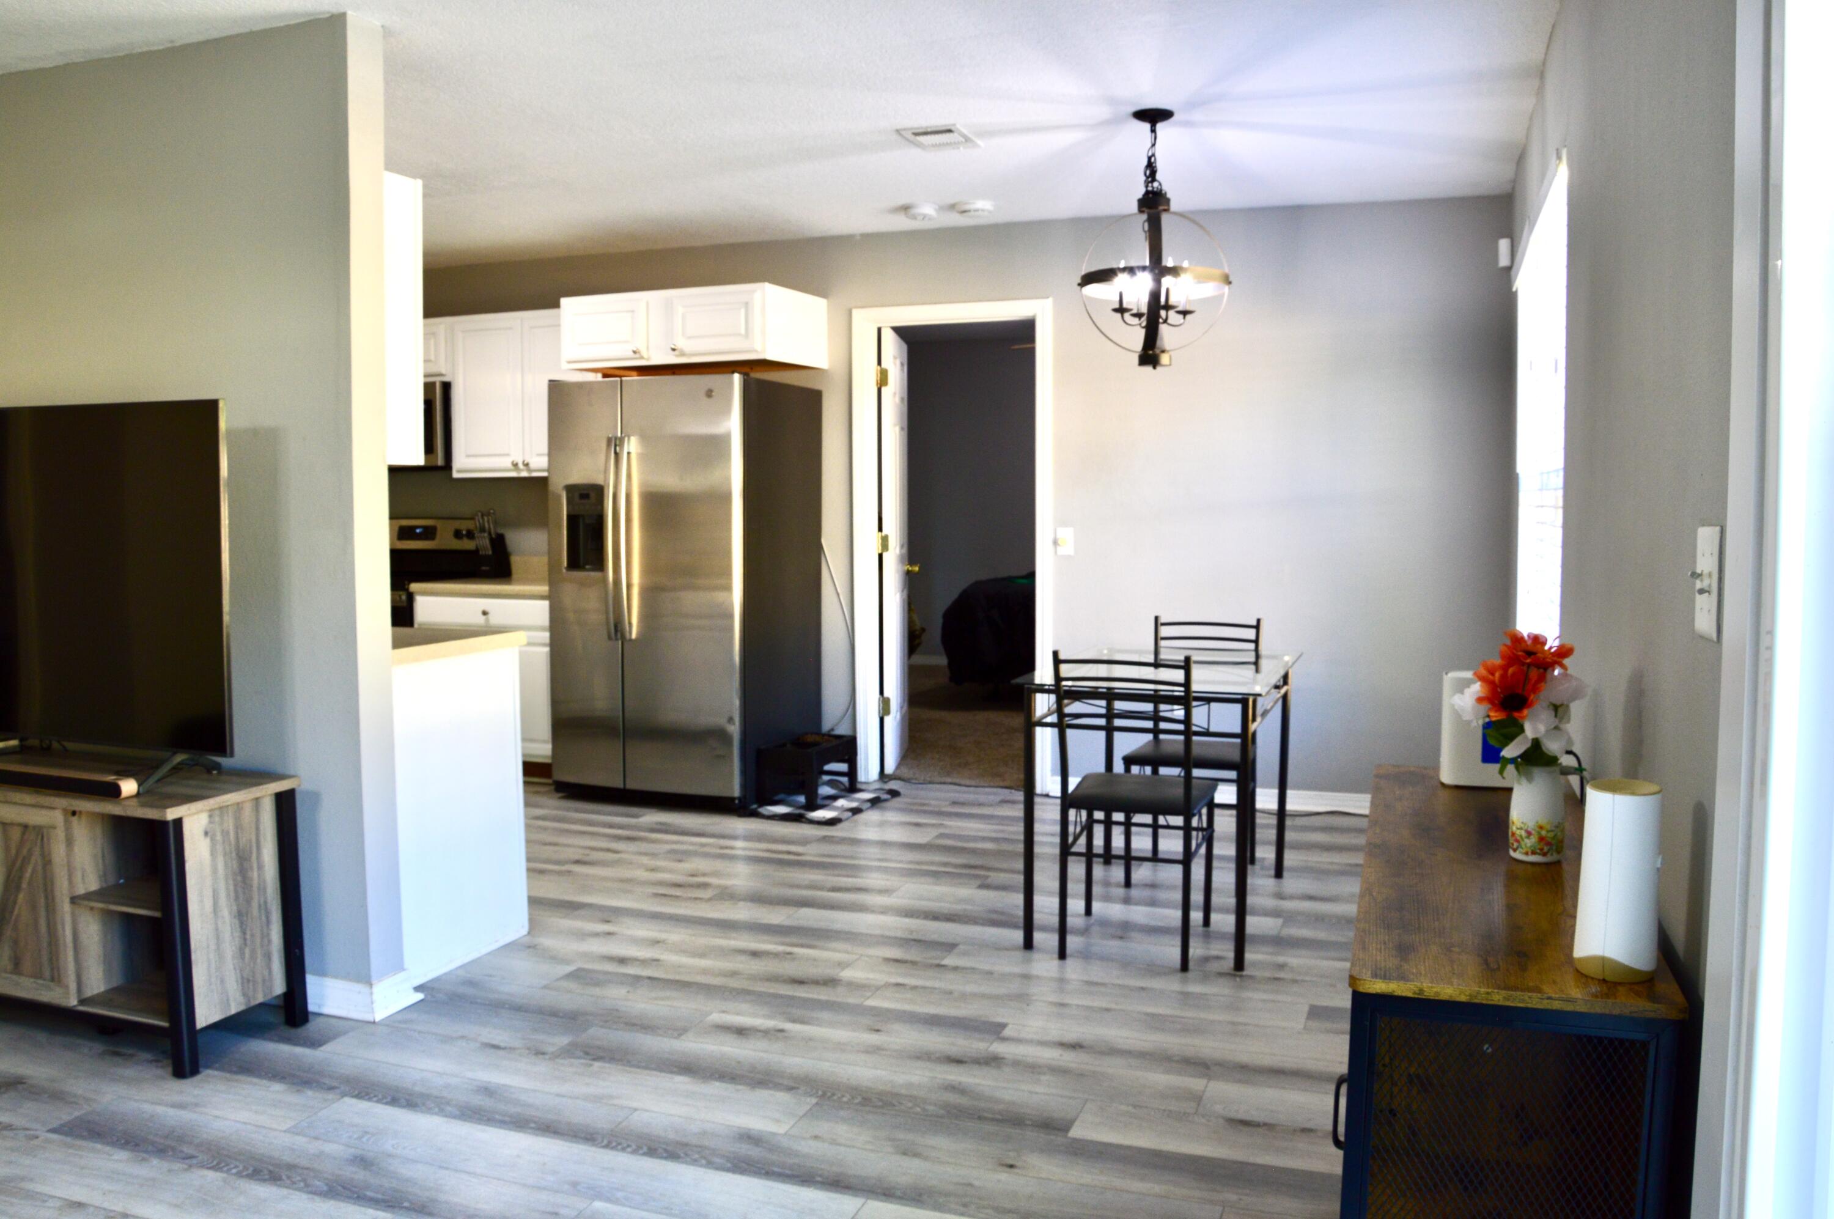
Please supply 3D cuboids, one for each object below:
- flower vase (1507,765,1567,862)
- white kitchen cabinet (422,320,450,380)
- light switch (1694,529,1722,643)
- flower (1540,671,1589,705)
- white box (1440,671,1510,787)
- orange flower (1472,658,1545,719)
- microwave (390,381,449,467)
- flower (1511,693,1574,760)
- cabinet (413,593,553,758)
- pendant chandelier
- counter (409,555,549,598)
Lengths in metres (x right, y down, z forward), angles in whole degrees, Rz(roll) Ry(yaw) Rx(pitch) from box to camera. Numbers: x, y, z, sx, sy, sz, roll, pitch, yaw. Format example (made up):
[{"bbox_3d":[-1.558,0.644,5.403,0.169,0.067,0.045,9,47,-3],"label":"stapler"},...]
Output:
[{"bbox_3d":[0.881,0.287,1.956,0.081,0.129,0.081,1,4,20],"label":"flower vase"},{"bbox_3d":[-2.485,-1.241,6.700,0.763,0.297,0.330,1,4,20],"label":"white kitchen cabinet"},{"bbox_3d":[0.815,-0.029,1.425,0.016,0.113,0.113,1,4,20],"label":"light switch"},{"bbox_3d":[0.926,0.111,1.965,0.070,0.055,0.065,2,4,25],"label":"flower"},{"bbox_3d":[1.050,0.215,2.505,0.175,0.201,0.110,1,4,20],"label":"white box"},{"bbox_3d":[0.828,0.111,1.920,0.104,0.090,0.070,1,4,23],"label":"orange flower"},{"bbox_3d":[-2.499,-0.883,6.691,0.760,0.410,0.400,1,4,20],"label":"microwave"},{"bbox_3d":[0.869,0.163,1.910,0.088,0.095,0.080,1,4,25],"label":"flower"},{"bbox_3d":[-1.875,0.341,6.621,0.820,0.830,0.620,1,4,20],"label":"cabinet"},{"bbox_3d":[0.717,-1.120,4.184,0.455,0.759,0.455,1,4,20],"label":"pendant chandelier"},{"bbox_3d":[-1.790,-0.162,6.349,0.800,0.147,0.645,1,4,20],"label":"counter"}]

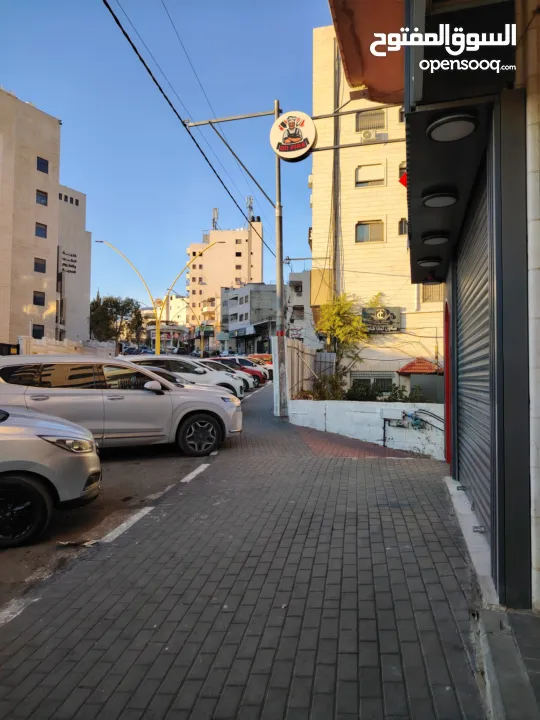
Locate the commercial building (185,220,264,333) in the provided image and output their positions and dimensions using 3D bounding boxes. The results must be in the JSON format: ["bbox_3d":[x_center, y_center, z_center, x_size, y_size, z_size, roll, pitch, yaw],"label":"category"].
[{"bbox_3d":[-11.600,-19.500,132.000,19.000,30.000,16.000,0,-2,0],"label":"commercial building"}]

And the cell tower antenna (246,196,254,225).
[{"bbox_3d":[-4.950,-37.600,126.000,1.700,7.000,1.700,0,-2,0],"label":"cell tower antenna"}]

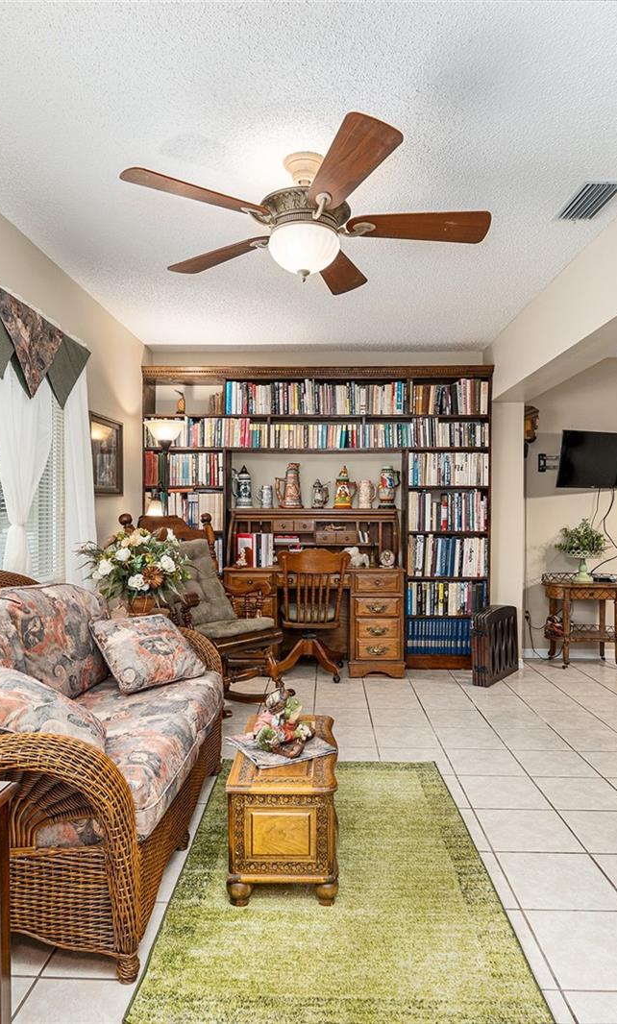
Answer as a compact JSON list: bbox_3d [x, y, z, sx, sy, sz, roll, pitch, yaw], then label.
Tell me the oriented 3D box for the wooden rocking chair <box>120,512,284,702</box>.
[{"bbox_3d":[-0.627,0.596,4.020,0.920,1.150,0.660,0,0,39],"label":"wooden rocking chair"}]

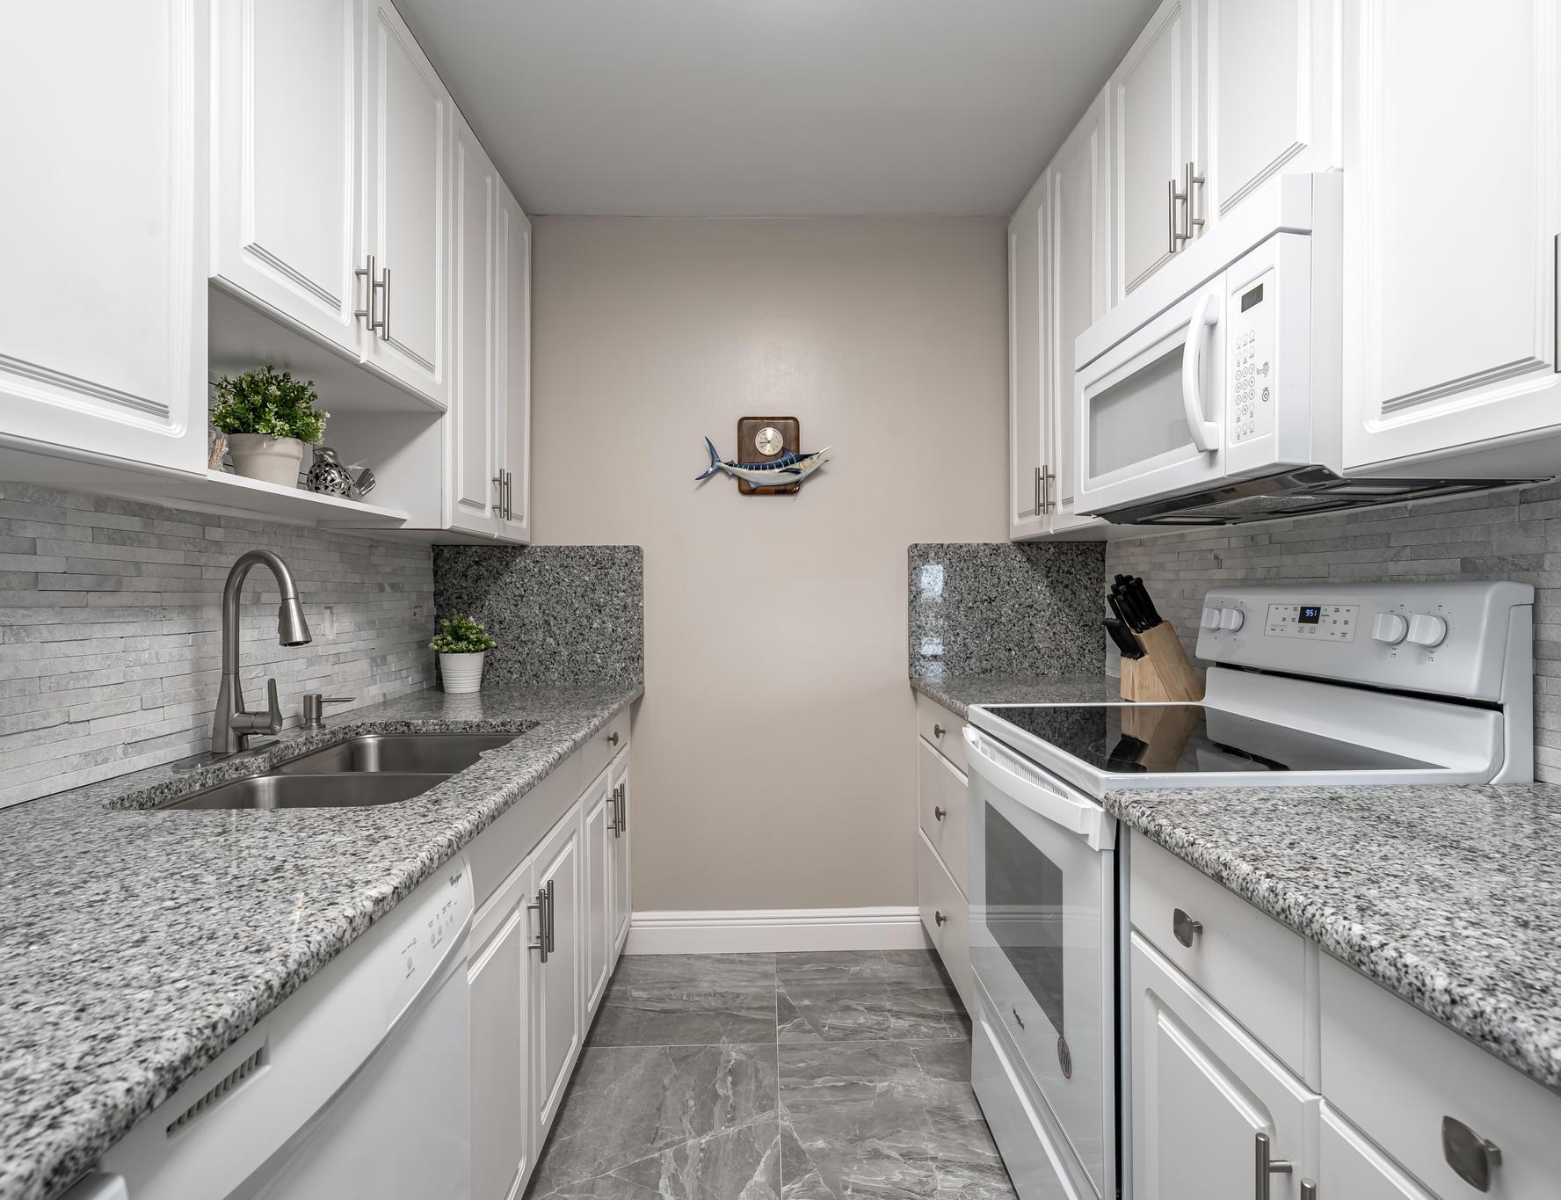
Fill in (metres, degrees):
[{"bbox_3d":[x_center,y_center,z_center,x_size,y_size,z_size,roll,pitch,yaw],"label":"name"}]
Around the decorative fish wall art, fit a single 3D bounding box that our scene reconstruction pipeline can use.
[{"bbox_3d":[-0.059,-0.451,2.626,0.451,0.173,0.060,0,0,-1],"label":"decorative fish wall art"}]

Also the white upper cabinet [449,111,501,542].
[{"bbox_3d":[-0.981,-0.722,2.131,0.328,1.073,0.343,0,0,-1],"label":"white upper cabinet"}]

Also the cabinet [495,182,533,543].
[{"bbox_3d":[-0.989,-0.724,2.473,0.328,1.073,0.343,0,0,-1],"label":"cabinet"}]

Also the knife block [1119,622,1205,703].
[{"bbox_3d":[0.997,0.159,2.089,0.175,0.208,0.090,0,0,-1],"label":"knife block"}]

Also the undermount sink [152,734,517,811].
[{"bbox_3d":[-0.713,0.408,1.430,0.425,0.205,0.765,0,0,-1],"label":"undermount sink"}]

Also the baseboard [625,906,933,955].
[{"bbox_3d":[-0.003,1.105,2.673,1.028,0.143,0.018,0,0,-1],"label":"baseboard"}]

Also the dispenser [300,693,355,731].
[{"bbox_3d":[-1.015,0.250,1.798,0.121,0.077,0.050,0,0,-1],"label":"dispenser"}]

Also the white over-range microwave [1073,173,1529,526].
[{"bbox_3d":[0.885,-0.394,1.521,0.440,0.440,0.758,0,0,-1],"label":"white over-range microwave"}]

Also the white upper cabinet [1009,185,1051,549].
[{"bbox_3d":[0.936,-0.725,2.486,0.326,1.046,0.390,0,0,-1],"label":"white upper cabinet"}]

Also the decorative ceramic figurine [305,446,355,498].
[{"bbox_3d":[-0.986,-0.275,1.792,0.095,0.127,0.155,0,1,38],"label":"decorative ceramic figurine"}]

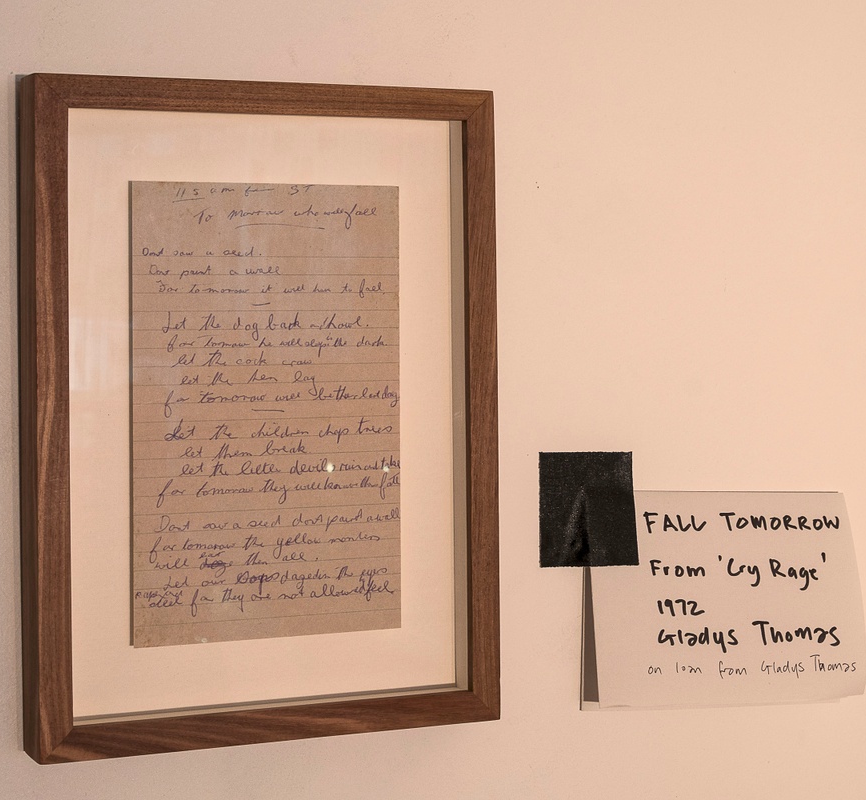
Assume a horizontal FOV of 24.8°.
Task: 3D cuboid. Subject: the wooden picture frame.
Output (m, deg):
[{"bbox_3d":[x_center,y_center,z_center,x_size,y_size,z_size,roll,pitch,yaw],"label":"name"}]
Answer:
[{"bbox_3d":[-0.074,0.006,0.881,0.214,0.291,0.028,-1,2,-24],"label":"wooden picture frame"}]

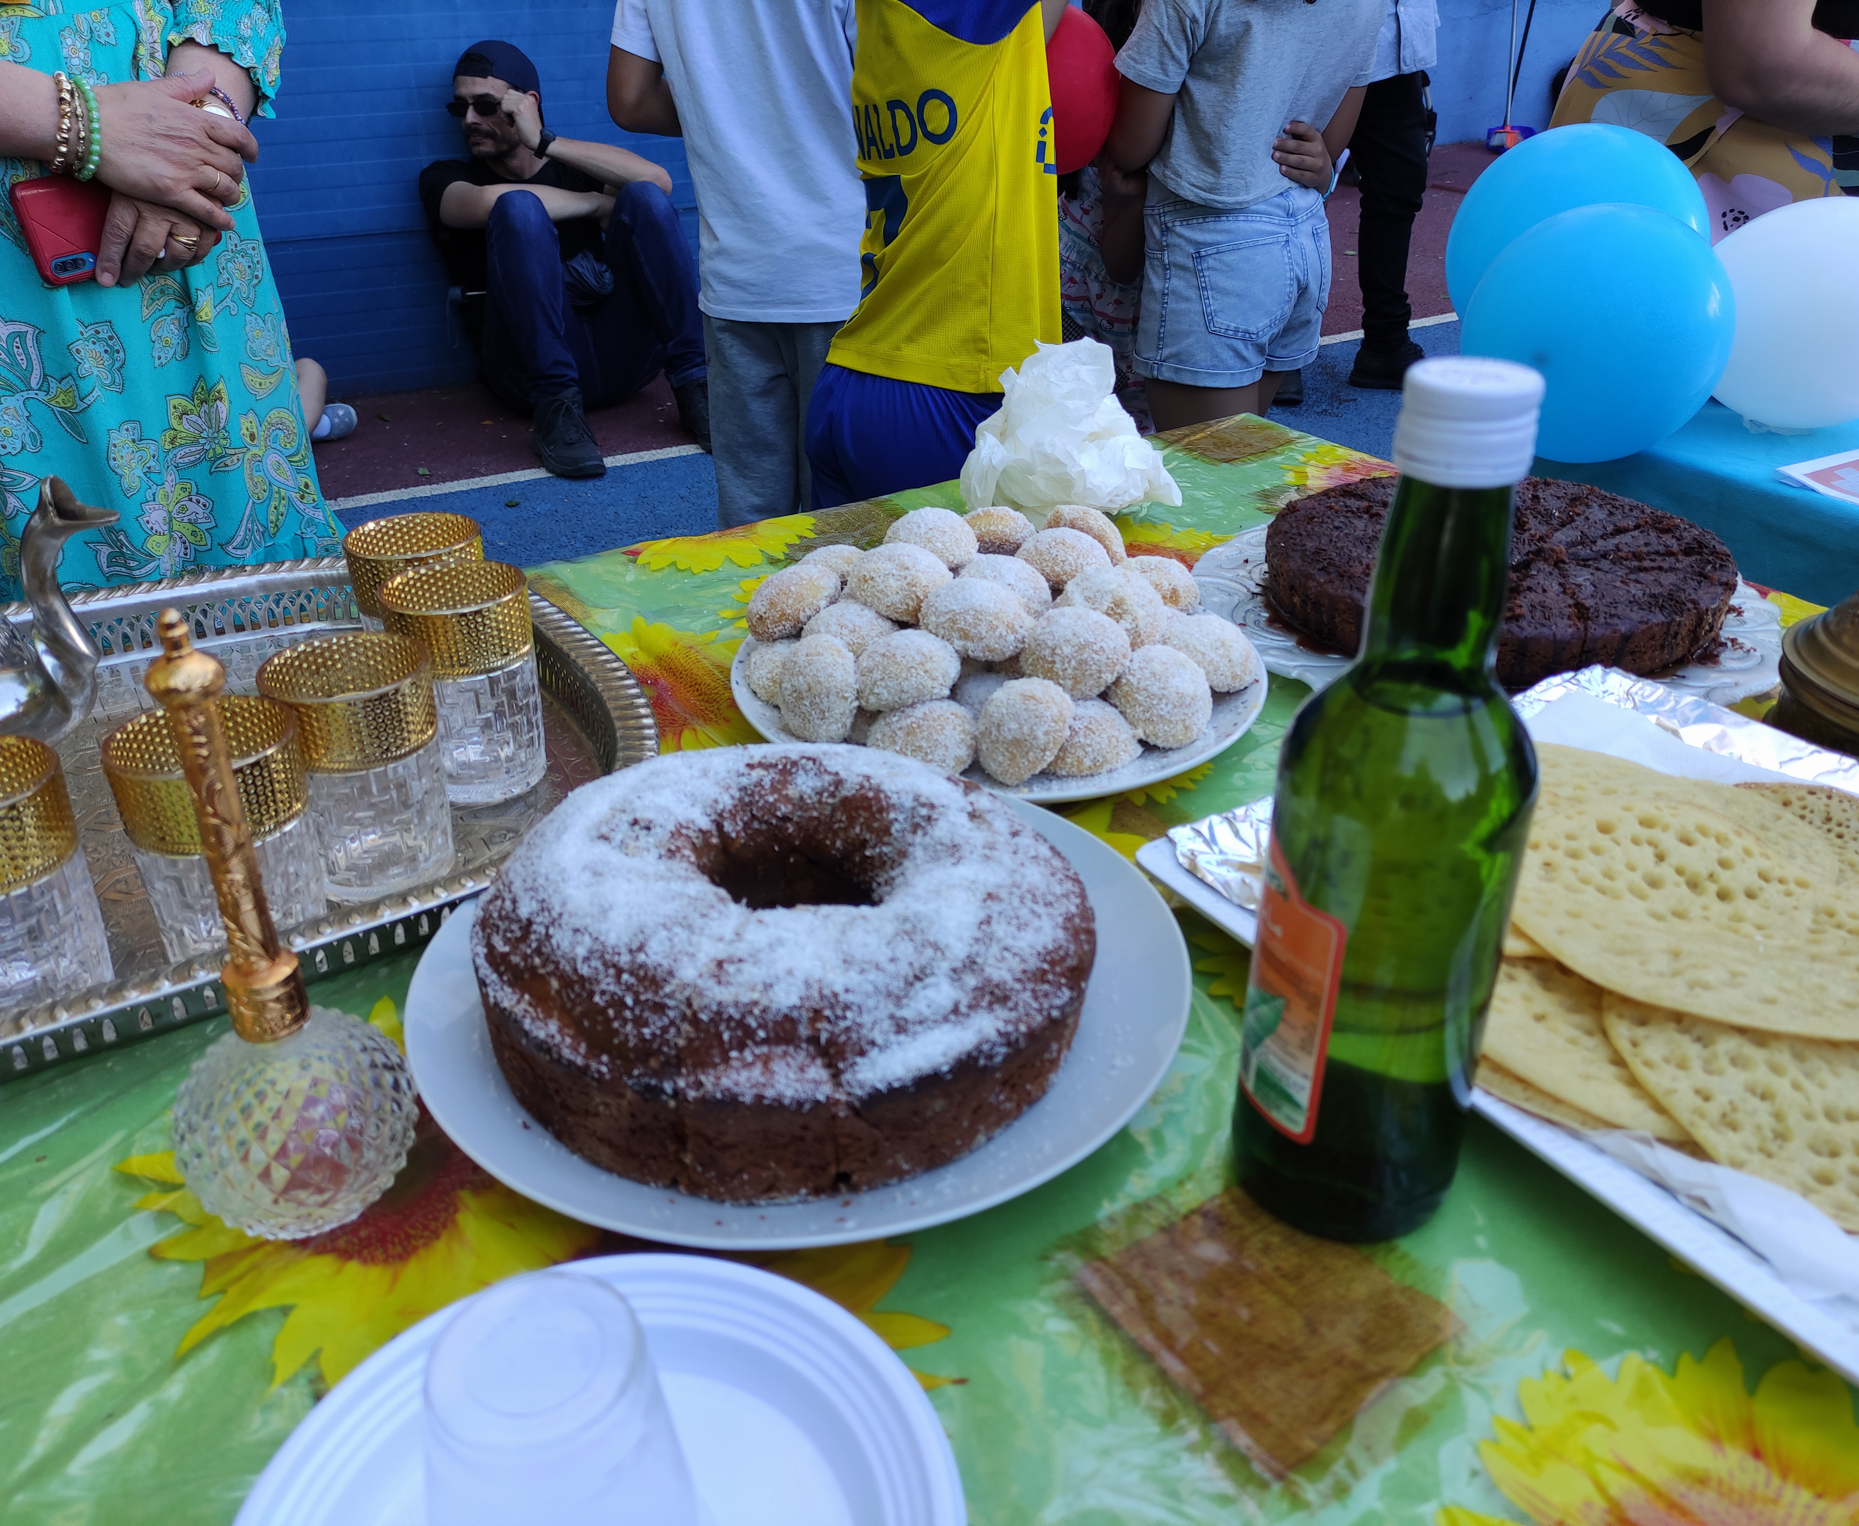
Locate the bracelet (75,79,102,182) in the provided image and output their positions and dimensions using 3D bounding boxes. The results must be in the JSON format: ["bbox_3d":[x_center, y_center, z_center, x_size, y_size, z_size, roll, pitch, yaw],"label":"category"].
[{"bbox_3d":[-0.624,-0.468,1.085,0.012,0.068,0.056,-2,23,-44],"label":"bracelet"}]

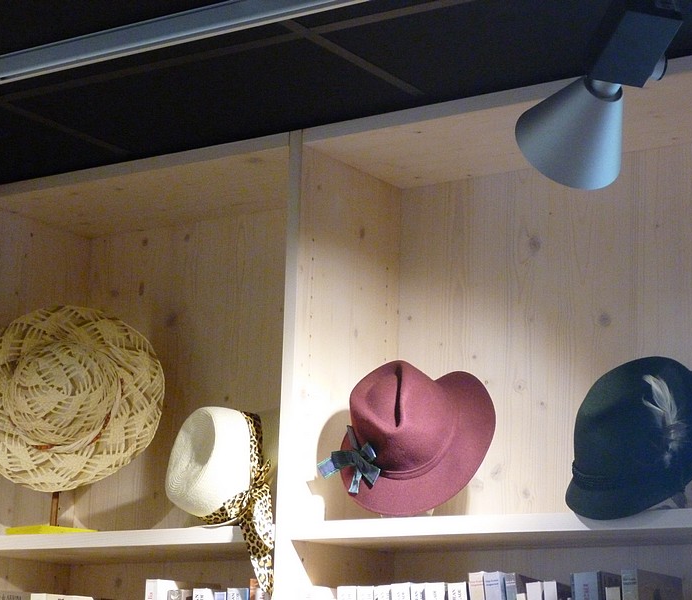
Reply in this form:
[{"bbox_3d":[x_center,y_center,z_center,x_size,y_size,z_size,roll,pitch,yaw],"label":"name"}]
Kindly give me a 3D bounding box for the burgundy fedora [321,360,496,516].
[{"bbox_3d":[0.086,0.194,2.913,0.287,0.303,0.121,-31,-57,6],"label":"burgundy fedora"}]

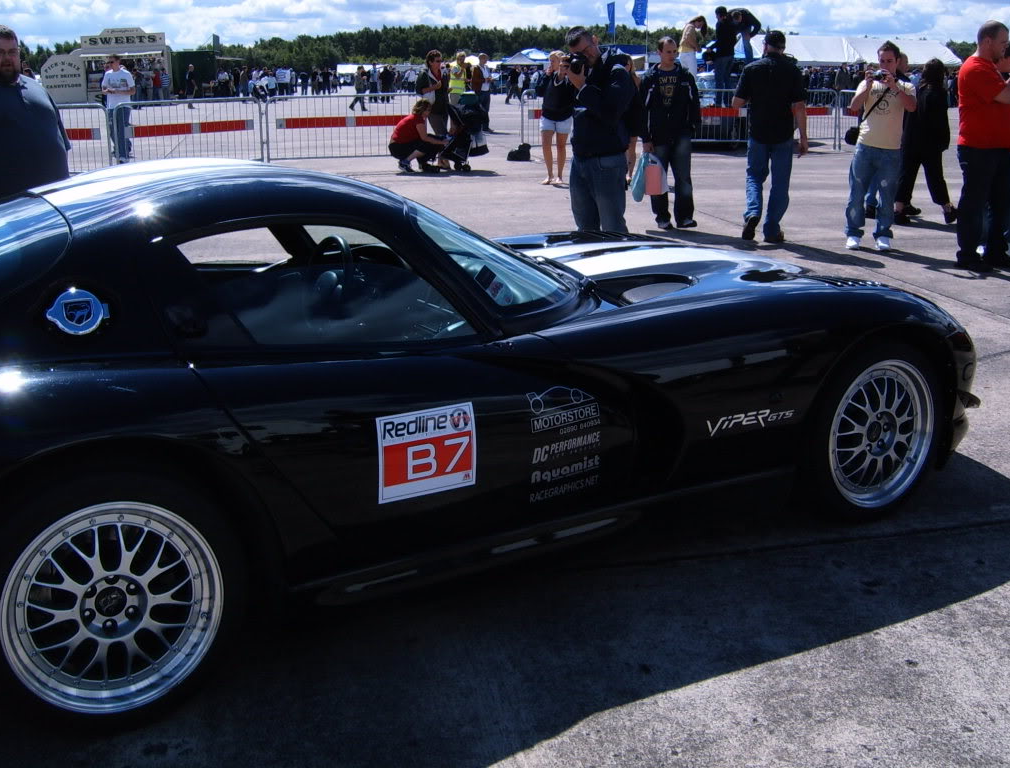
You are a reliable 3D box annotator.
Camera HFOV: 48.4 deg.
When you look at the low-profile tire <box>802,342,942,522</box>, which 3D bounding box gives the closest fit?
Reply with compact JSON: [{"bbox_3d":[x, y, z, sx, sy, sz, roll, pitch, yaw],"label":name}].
[{"bbox_3d":[1.183,0.135,3.816,0.645,0.645,0.270,-9,18,-28],"label":"low-profile tire"}]

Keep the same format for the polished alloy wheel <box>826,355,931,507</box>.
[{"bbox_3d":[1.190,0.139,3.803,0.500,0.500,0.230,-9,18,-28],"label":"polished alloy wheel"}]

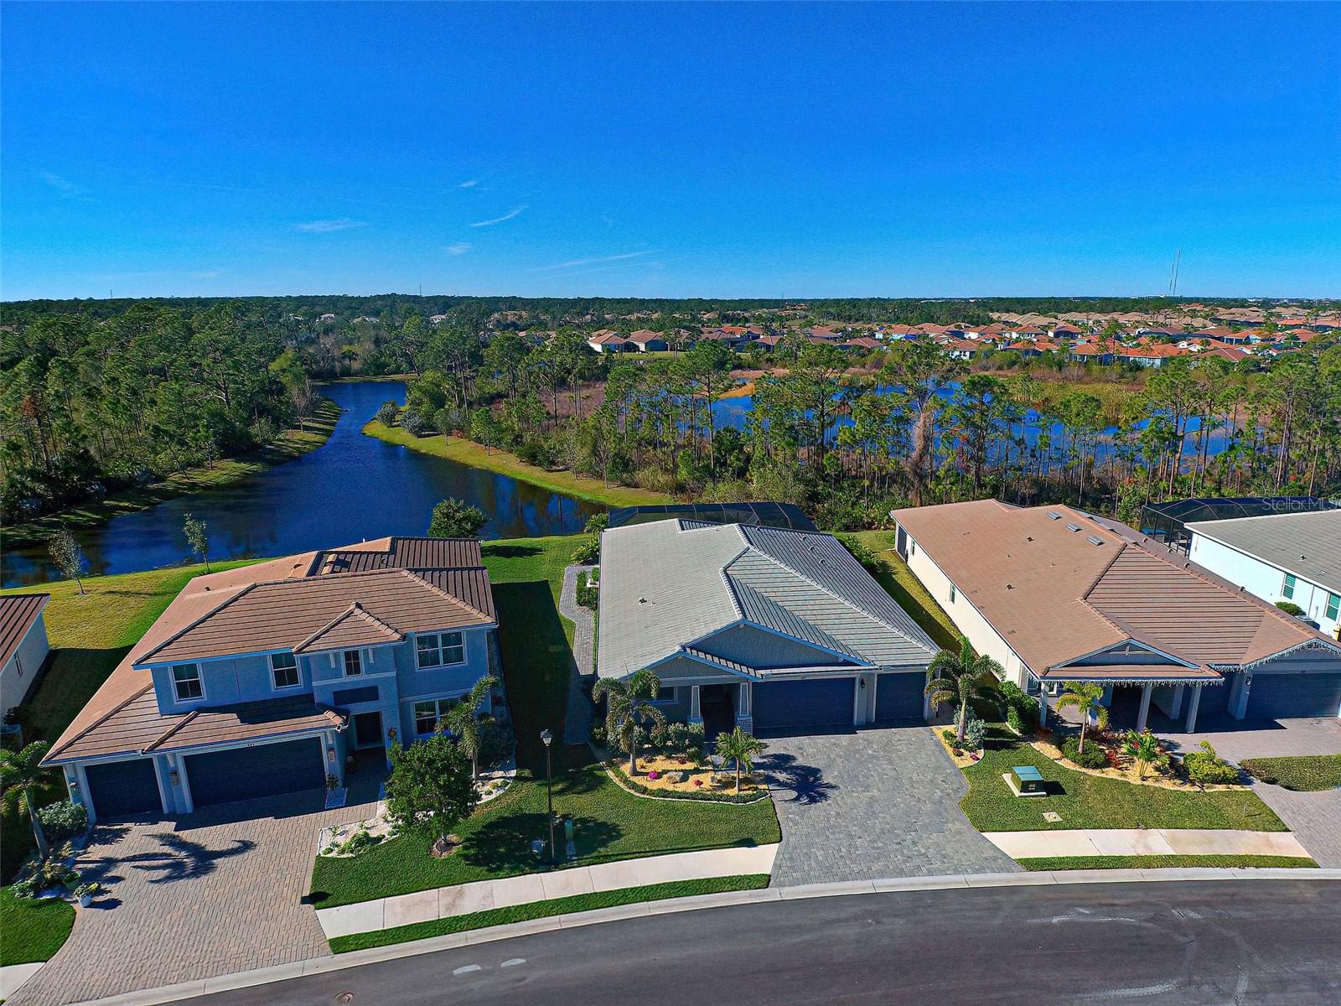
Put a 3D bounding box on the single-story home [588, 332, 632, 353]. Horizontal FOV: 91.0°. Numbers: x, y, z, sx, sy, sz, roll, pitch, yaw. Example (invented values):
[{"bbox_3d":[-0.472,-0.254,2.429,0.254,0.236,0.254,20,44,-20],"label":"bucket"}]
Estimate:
[{"bbox_3d":[-24.209,-59.855,249.430,13.000,5.400,17.000,-6,18,-18],"label":"single-story home"}]

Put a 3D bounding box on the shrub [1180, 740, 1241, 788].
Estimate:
[{"bbox_3d":[22.238,10.787,27.126,1.850,1.550,1.700,0,17,0],"label":"shrub"}]

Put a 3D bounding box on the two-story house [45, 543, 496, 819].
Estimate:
[{"bbox_3d":[-18.000,5.529,34.588,16.700,7.500,19.300,-5,18,-15],"label":"two-story house"}]

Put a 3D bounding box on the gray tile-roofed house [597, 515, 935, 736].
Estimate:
[{"bbox_3d":[4.153,4.906,38.720,16.400,6.100,18.800,-2,17,-5],"label":"gray tile-roofed house"}]

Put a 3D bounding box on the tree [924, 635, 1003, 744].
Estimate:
[{"bbox_3d":[13.044,8.395,29.040,3.400,5.100,3.300,0,17,0],"label":"tree"}]

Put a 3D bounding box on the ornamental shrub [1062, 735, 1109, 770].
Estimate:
[{"bbox_3d":[17.837,10.695,28.317,1.650,1.100,1.550,0,17,0],"label":"ornamental shrub"}]

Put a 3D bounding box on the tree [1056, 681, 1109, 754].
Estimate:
[{"bbox_3d":[17.938,9.431,28.511,2.300,3.400,2.200,0,17,0],"label":"tree"}]

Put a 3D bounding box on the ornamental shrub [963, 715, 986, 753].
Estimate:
[{"bbox_3d":[13.416,10.220,29.056,0.900,1.600,0.900,0,17,0],"label":"ornamental shrub"}]

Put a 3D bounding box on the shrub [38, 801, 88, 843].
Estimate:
[{"bbox_3d":[-22.809,11.918,24.758,1.400,1.150,1.300,0,17,0],"label":"shrub"}]

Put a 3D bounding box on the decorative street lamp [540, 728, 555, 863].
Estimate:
[{"bbox_3d":[-4.164,10.232,22.791,0.450,5.400,0.450,0,17,0],"label":"decorative street lamp"}]

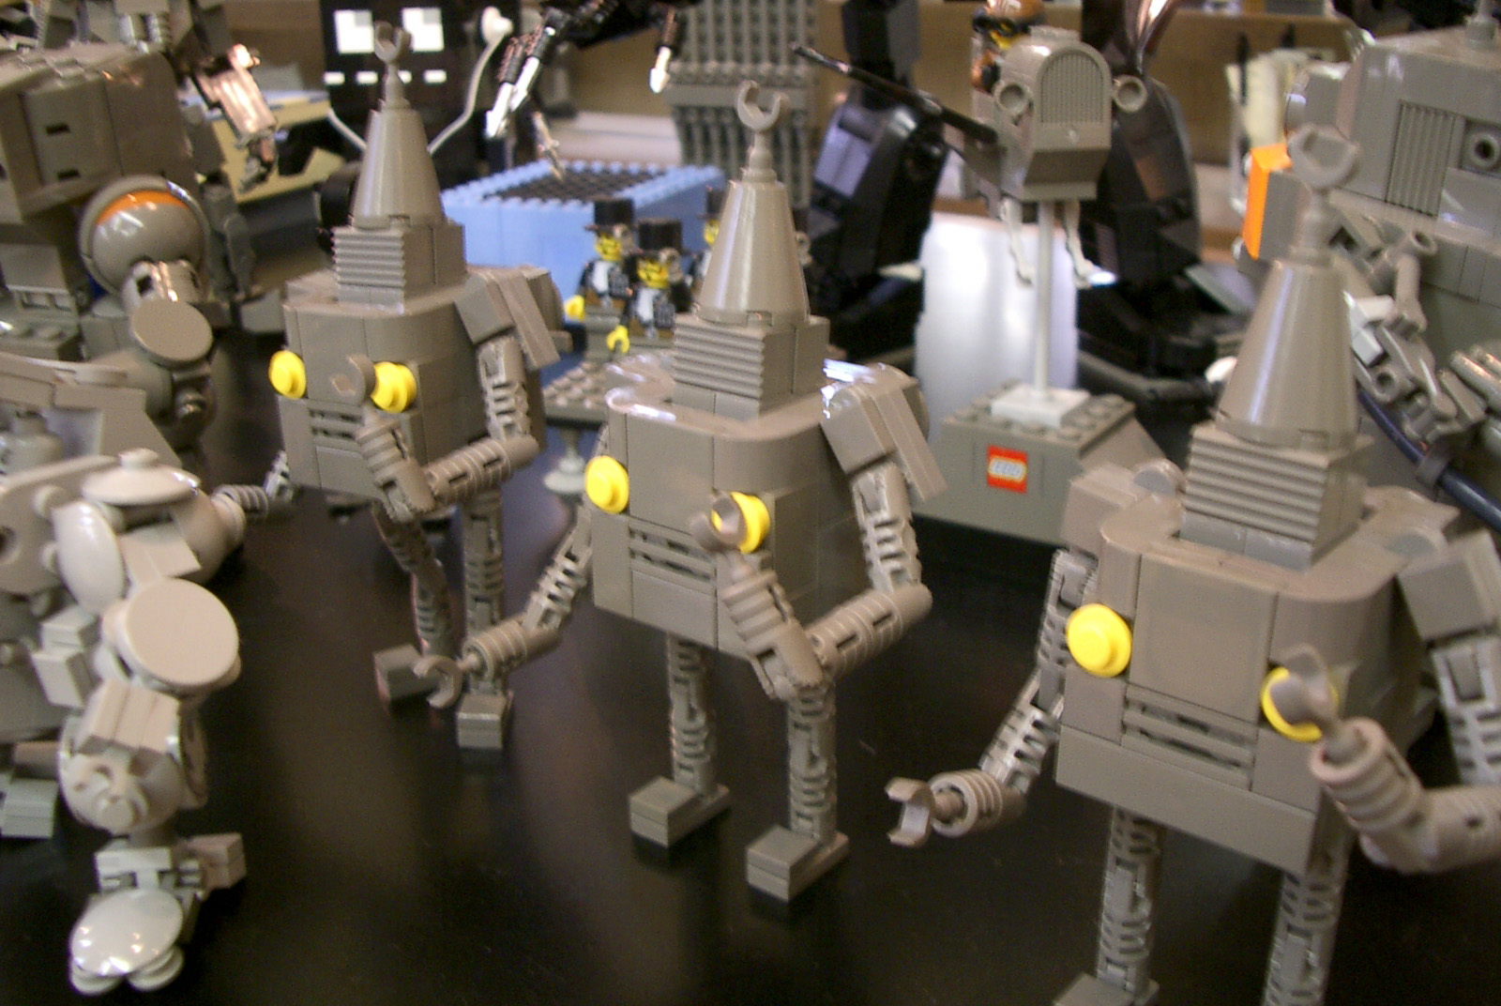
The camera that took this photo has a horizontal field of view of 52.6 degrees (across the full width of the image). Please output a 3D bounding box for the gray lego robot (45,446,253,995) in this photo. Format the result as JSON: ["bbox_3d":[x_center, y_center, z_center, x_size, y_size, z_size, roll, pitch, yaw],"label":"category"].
[{"bbox_3d":[-0.083,0.029,0.210,0.027,0.071,0.030,8,20,19],"label":"gray lego robot"}]

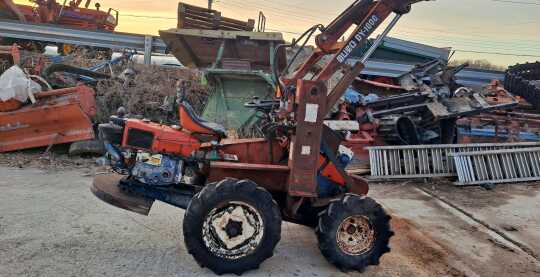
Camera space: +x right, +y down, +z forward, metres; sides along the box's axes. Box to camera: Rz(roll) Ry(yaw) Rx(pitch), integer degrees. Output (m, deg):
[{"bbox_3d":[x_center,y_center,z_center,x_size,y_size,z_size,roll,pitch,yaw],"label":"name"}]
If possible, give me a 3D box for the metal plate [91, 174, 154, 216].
[{"bbox_3d":[-1.344,0.465,3.705,0.650,0.100,1.070,10,8,-5],"label":"metal plate"}]

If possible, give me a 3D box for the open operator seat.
[{"bbox_3d":[-0.629,-0.172,3.632,0.420,0.340,0.450,7,7,-7],"label":"open operator seat"}]

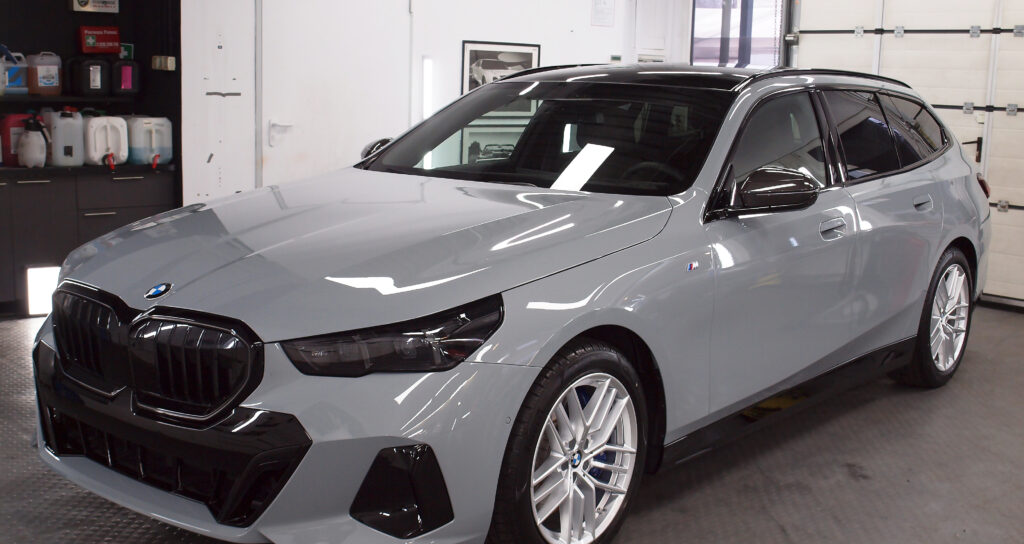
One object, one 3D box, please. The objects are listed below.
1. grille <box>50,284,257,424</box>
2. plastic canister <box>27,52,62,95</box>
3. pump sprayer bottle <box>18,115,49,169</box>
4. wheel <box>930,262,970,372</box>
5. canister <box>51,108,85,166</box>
[{"bbox_3d":[-1.009,0.229,3.314,0.930,0.335,0.140,9,12,38],"label":"grille"},{"bbox_3d":[-2.690,-1.144,6.811,0.160,0.240,0.145,-6,13,-40],"label":"plastic canister"},{"bbox_3d":[-2.732,-0.748,6.758,0.175,0.300,0.145,-7,12,-41],"label":"pump sprayer bottle"},{"bbox_3d":[2.064,0.215,5.838,0.200,0.529,0.529,10,13,39],"label":"wheel"},{"bbox_3d":[-2.606,-0.794,6.926,0.185,0.335,0.220,-3,11,-25],"label":"canister"}]

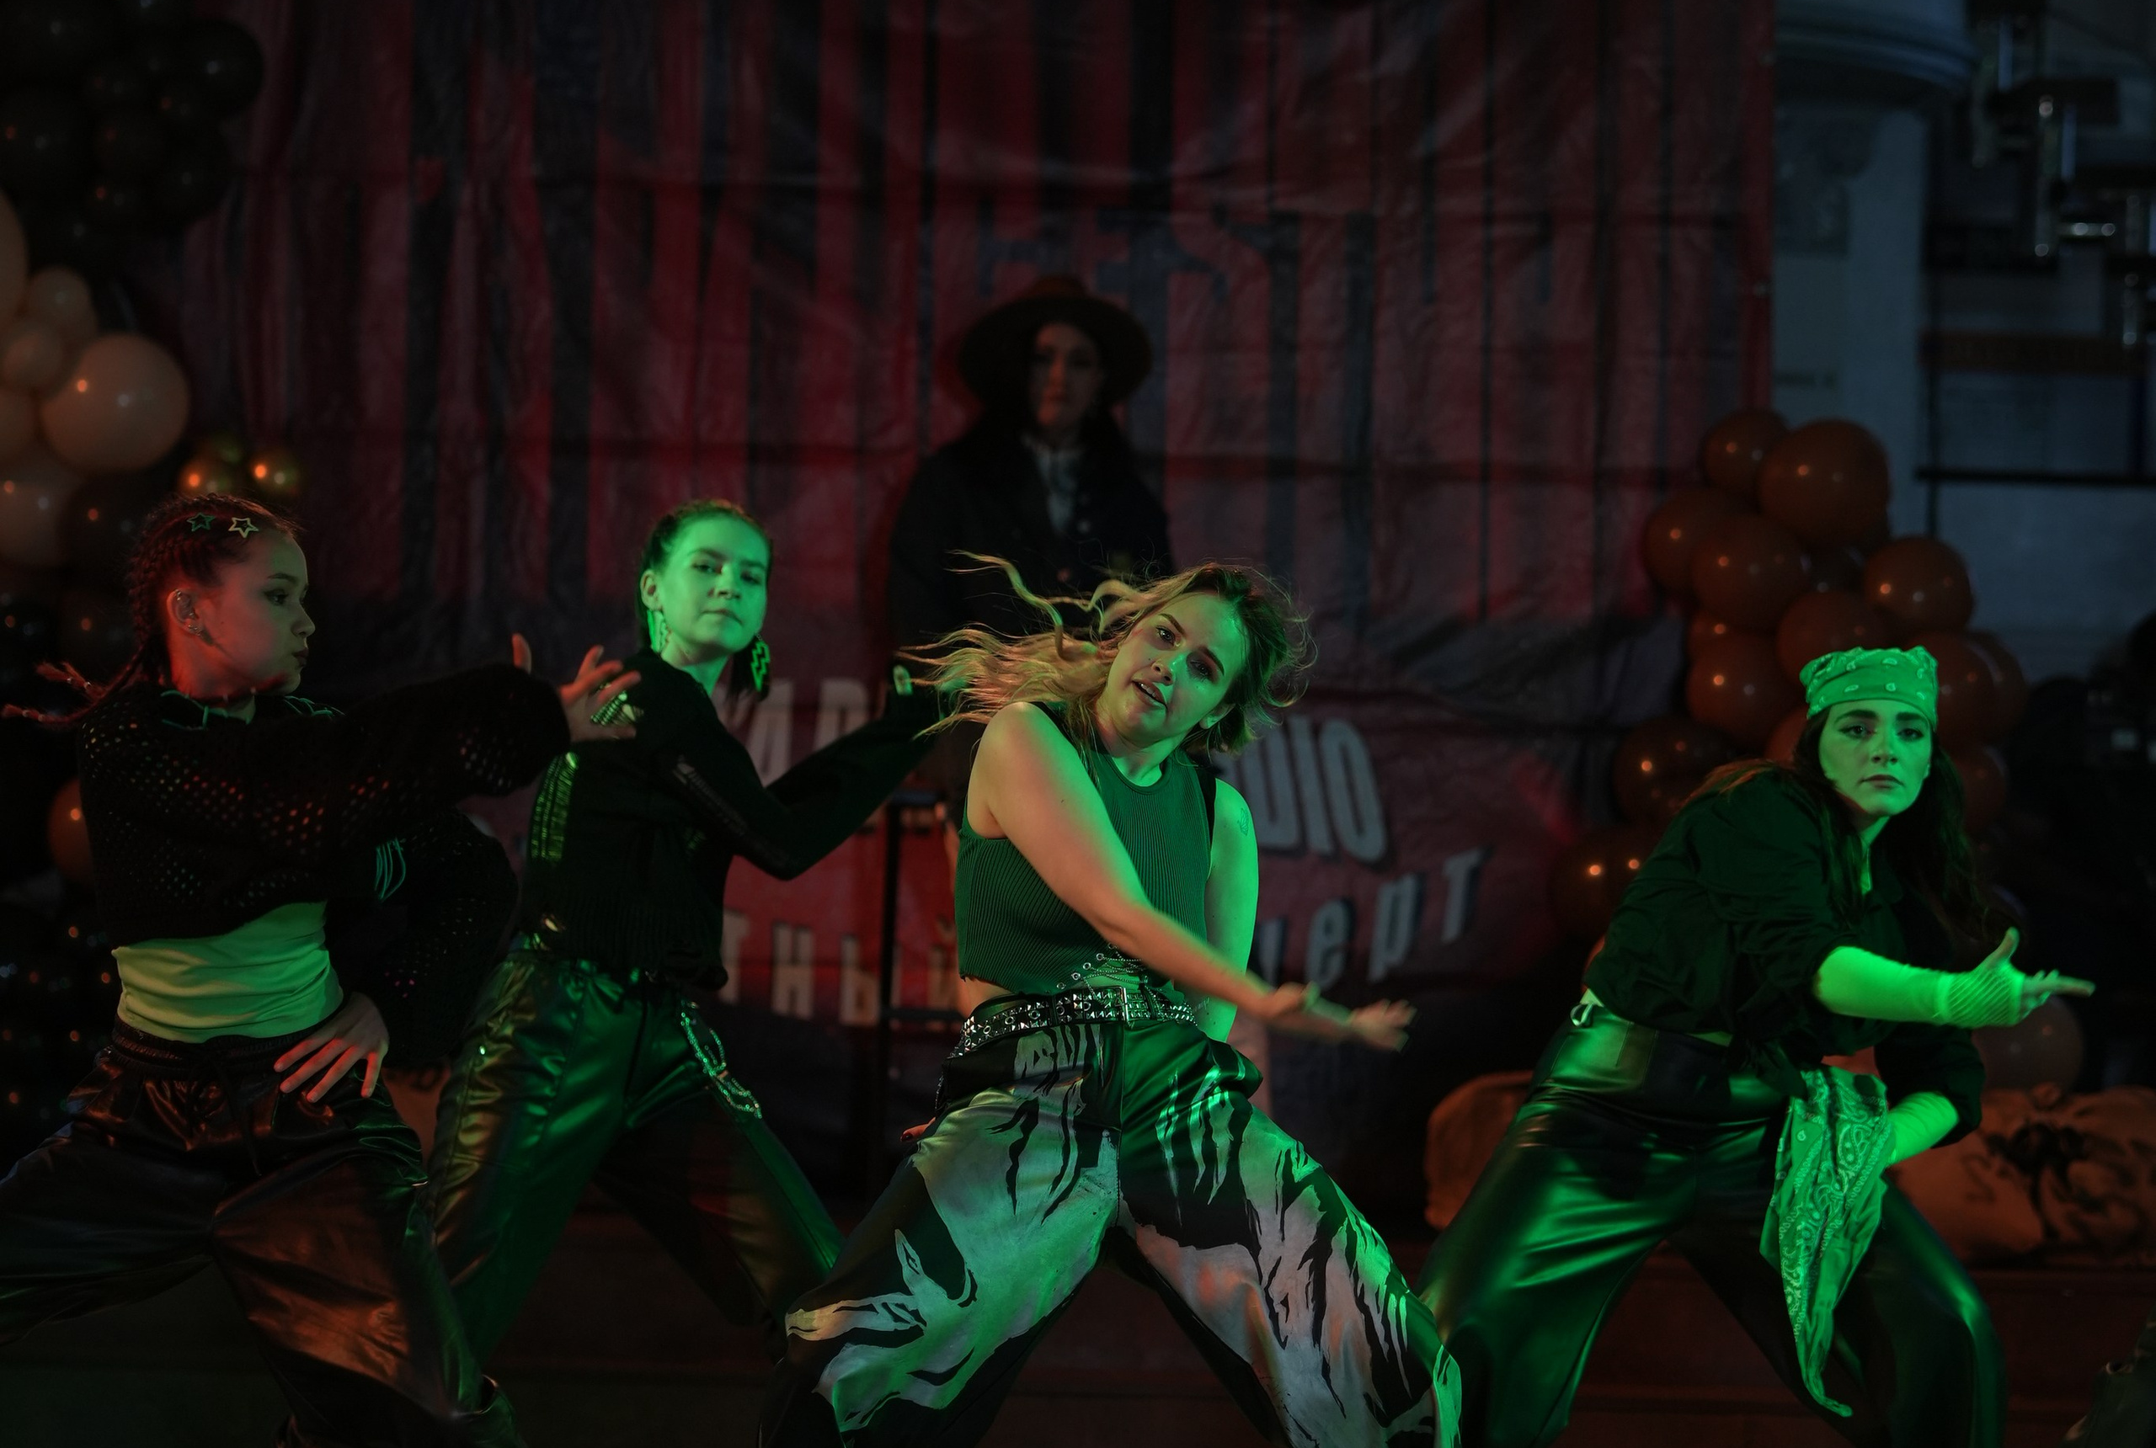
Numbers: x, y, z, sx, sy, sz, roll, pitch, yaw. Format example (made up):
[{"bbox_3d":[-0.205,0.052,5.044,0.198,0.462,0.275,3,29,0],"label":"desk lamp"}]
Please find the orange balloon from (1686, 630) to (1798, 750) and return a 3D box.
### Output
[{"bbox_3d":[1.183,-0.056,13.585,0.207,0.211,0.207,2,-1,-4],"label":"orange balloon"}]

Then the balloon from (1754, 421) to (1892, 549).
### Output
[{"bbox_3d":[1.281,-0.412,13.100,0.225,0.217,0.225,2,-1,-3],"label":"balloon"}]

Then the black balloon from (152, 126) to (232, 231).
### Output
[{"bbox_3d":[-1.518,-0.933,13.050,0.161,0.174,0.161,2,-1,-3],"label":"black balloon"}]

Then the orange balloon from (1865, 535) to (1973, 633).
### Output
[{"bbox_3d":[1.500,-0.246,13.650,0.194,0.185,0.194,2,-1,0],"label":"orange balloon"}]

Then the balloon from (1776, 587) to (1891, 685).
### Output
[{"bbox_3d":[1.376,-0.136,13.900,0.216,0.216,0.216,1,-1,0],"label":"balloon"}]

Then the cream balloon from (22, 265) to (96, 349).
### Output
[{"bbox_3d":[-1.734,-0.712,13.000,0.122,0.135,0.122,2,-1,-3],"label":"cream balloon"}]

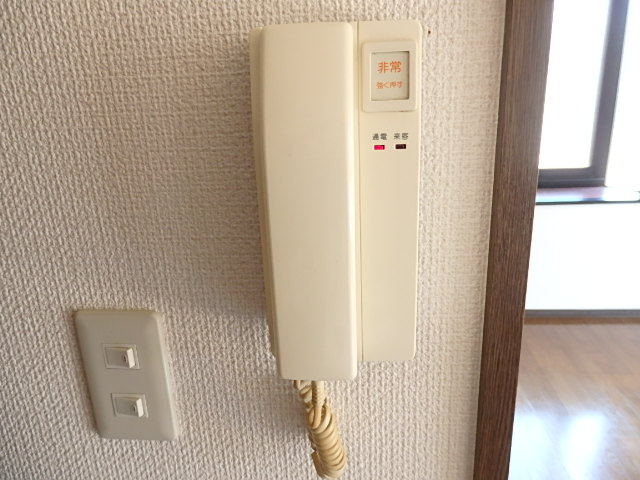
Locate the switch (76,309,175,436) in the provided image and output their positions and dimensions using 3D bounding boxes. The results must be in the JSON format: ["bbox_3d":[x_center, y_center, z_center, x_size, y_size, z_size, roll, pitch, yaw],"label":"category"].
[{"bbox_3d":[-0.158,0.115,0.374,0.070,0.120,0.011,-1,16,4],"label":"switch"}]

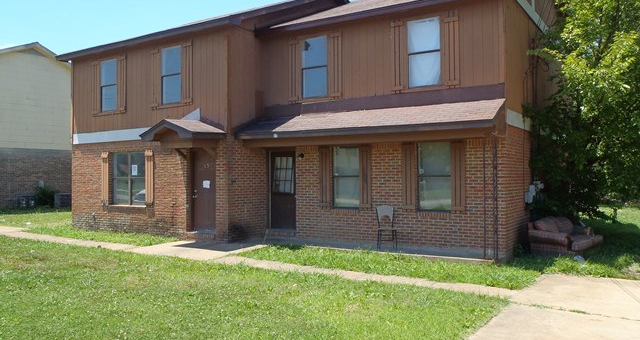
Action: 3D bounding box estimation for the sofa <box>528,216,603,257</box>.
[{"bbox_3d":[5.569,1.442,11.743,1.720,0.790,0.900,0,0,-42],"label":"sofa"}]

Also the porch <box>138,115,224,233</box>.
[{"bbox_3d":[-3.240,0.208,12.463,1.800,2.910,1.130,-1,0,34],"label":"porch"}]

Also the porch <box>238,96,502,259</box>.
[{"bbox_3d":[0.881,0.188,11.482,6.150,3.150,1.100,-1,0,34],"label":"porch"}]

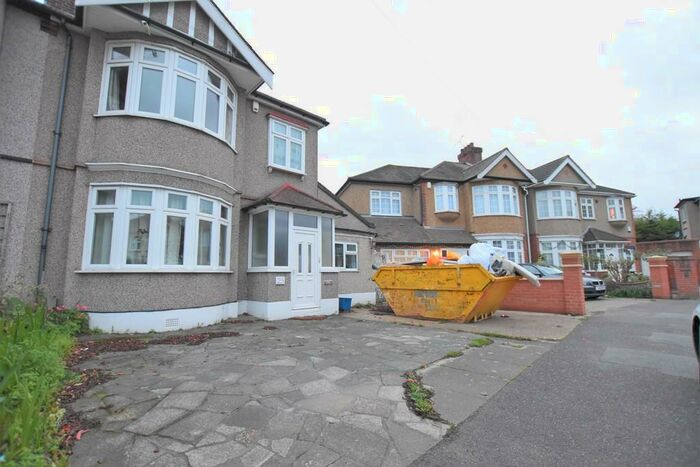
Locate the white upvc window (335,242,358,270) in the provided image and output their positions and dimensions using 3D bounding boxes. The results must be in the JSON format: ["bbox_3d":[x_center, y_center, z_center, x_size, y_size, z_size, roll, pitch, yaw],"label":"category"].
[{"bbox_3d":[-0.149,0.707,8.828,1.050,0.856,0.100,6,-10,-42],"label":"white upvc window"}]

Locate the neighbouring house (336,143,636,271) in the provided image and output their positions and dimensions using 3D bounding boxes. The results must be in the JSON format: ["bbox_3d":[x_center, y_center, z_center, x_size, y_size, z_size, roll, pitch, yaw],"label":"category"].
[{"bbox_3d":[8.119,-1.084,19.159,17.988,9.200,8.800,1,-8,-14],"label":"neighbouring house"}]

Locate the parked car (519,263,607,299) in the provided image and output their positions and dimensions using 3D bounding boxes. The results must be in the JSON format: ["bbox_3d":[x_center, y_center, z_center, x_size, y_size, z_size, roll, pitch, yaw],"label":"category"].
[{"bbox_3d":[8.358,1.998,12.660,1.760,1.410,4.500,2,-8,-17],"label":"parked car"}]

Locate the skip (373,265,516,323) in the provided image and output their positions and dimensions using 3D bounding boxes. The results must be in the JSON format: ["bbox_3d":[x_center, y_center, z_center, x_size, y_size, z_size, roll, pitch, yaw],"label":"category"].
[{"bbox_3d":[2.378,1.456,7.444,3.152,1.229,1.744,-8,-10,44],"label":"skip"}]

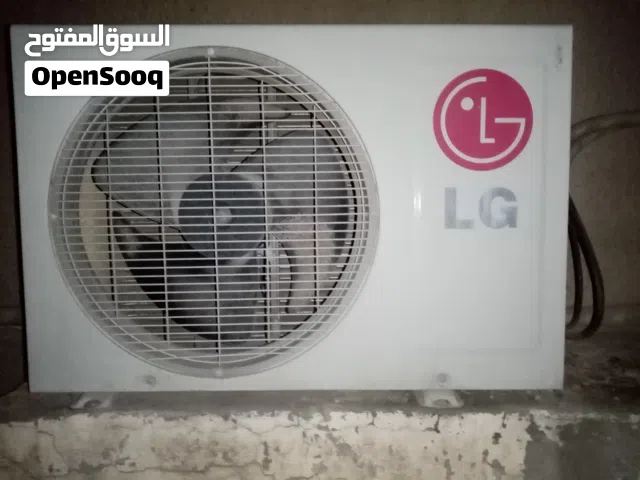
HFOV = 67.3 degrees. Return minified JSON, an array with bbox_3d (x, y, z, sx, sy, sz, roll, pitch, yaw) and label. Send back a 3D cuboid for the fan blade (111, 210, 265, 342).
[{"bbox_3d":[-0.188,0.052,0.699,0.218,0.189,0.065,0,4,0],"label":"fan blade"}]

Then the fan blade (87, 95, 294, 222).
[{"bbox_3d":[-0.181,-0.113,0.688,0.279,0.174,0.065,0,4,0],"label":"fan blade"}]

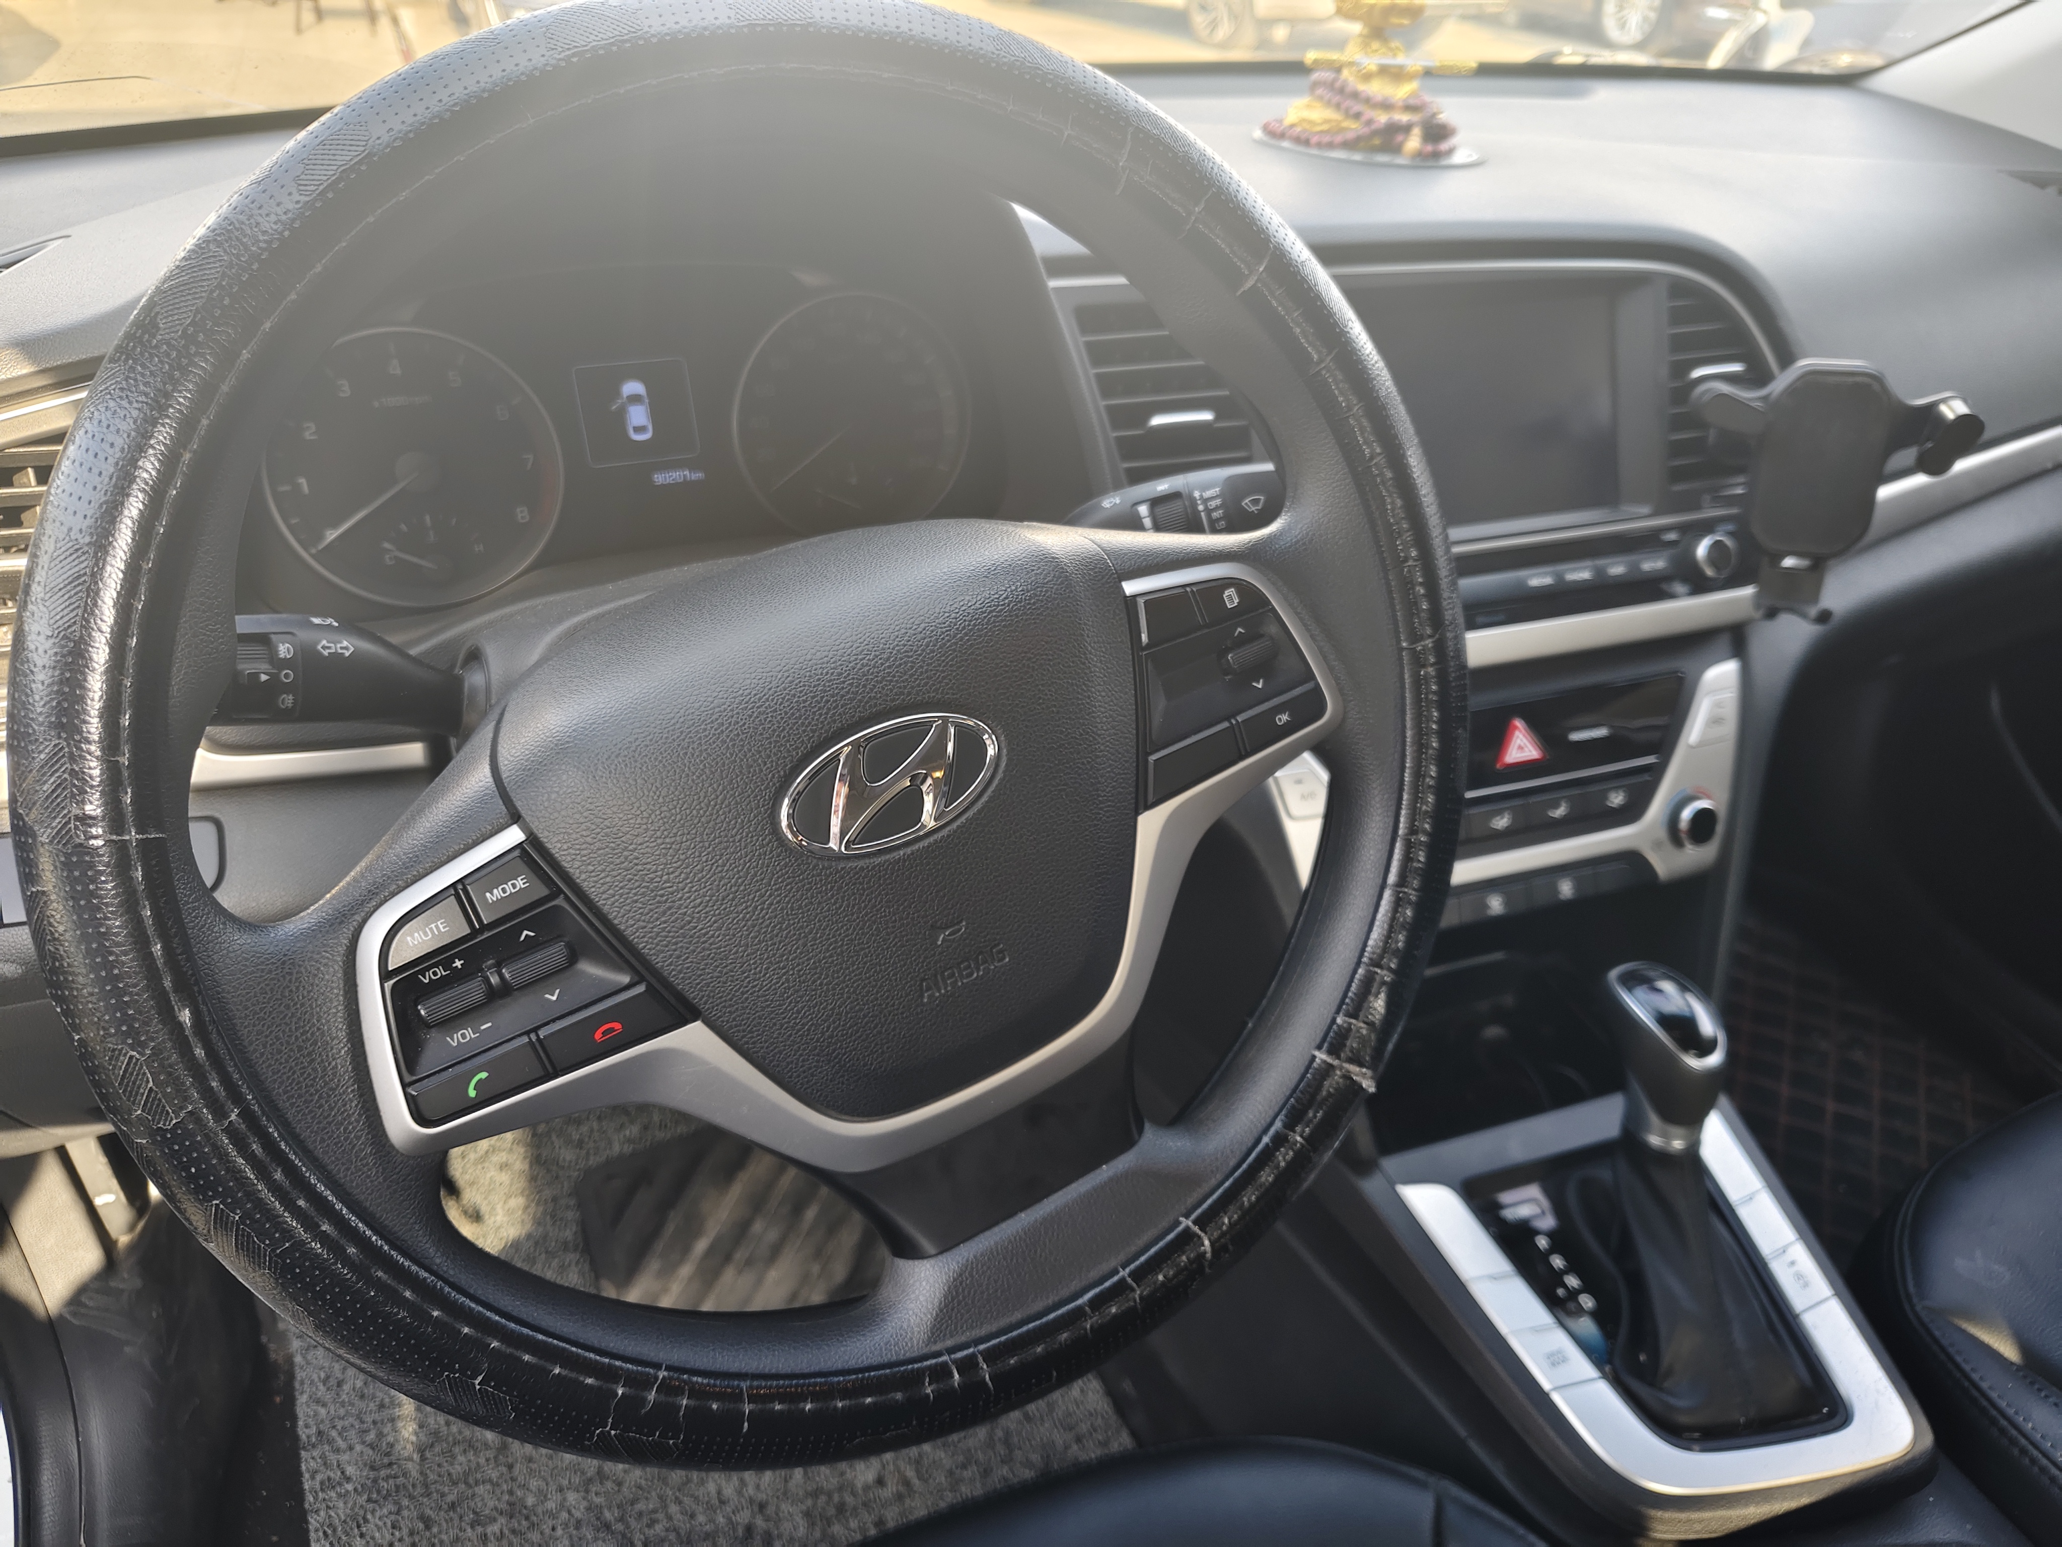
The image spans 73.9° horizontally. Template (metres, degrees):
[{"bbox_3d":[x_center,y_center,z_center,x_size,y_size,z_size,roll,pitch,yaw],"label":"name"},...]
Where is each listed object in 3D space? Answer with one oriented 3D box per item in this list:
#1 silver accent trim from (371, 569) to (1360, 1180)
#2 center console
[{"bbox_3d":[-0.030,0.038,0.392,0.296,0.137,0.050,-23,13,-22],"label":"silver accent trim"},{"bbox_3d":[0.268,0.040,0.627,0.410,0.465,0.460,-9,37,-21],"label":"center console"}]

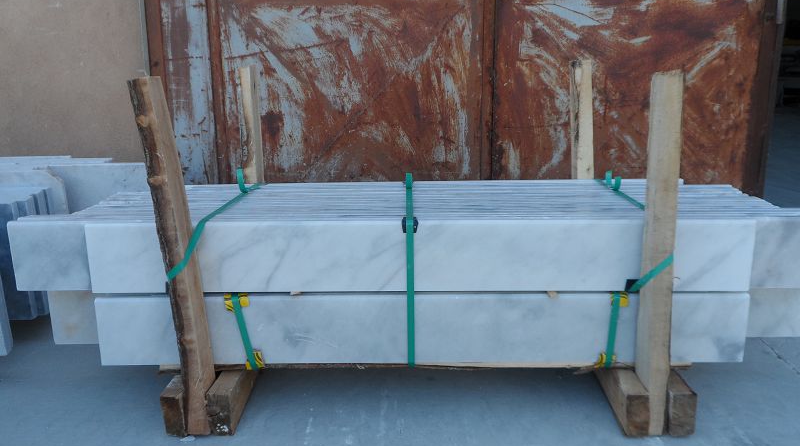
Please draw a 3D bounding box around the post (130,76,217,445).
[{"bbox_3d":[-0.529,0.087,1.554,0.057,0.850,0.095,-6,9,1],"label":"post"}]

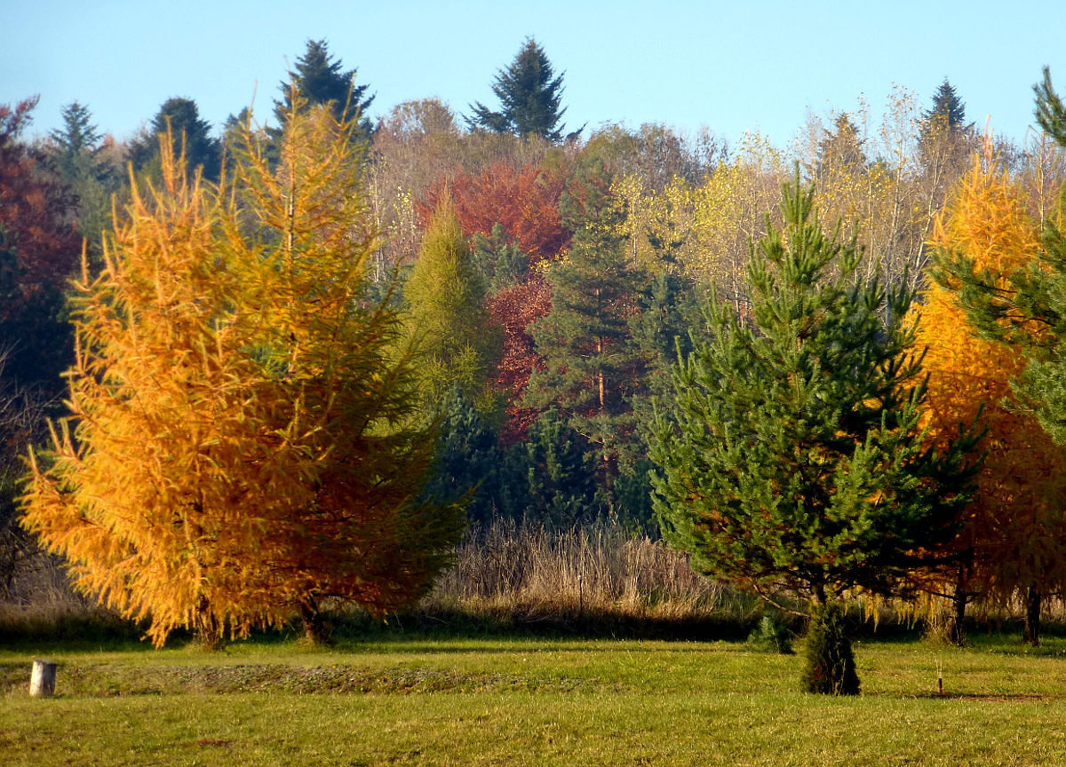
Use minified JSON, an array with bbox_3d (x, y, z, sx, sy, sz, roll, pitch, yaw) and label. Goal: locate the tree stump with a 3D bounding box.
[{"bbox_3d":[-5.254,3.167,60.000,0.252,0.409,0.252,5,-2,0],"label":"tree stump"}]

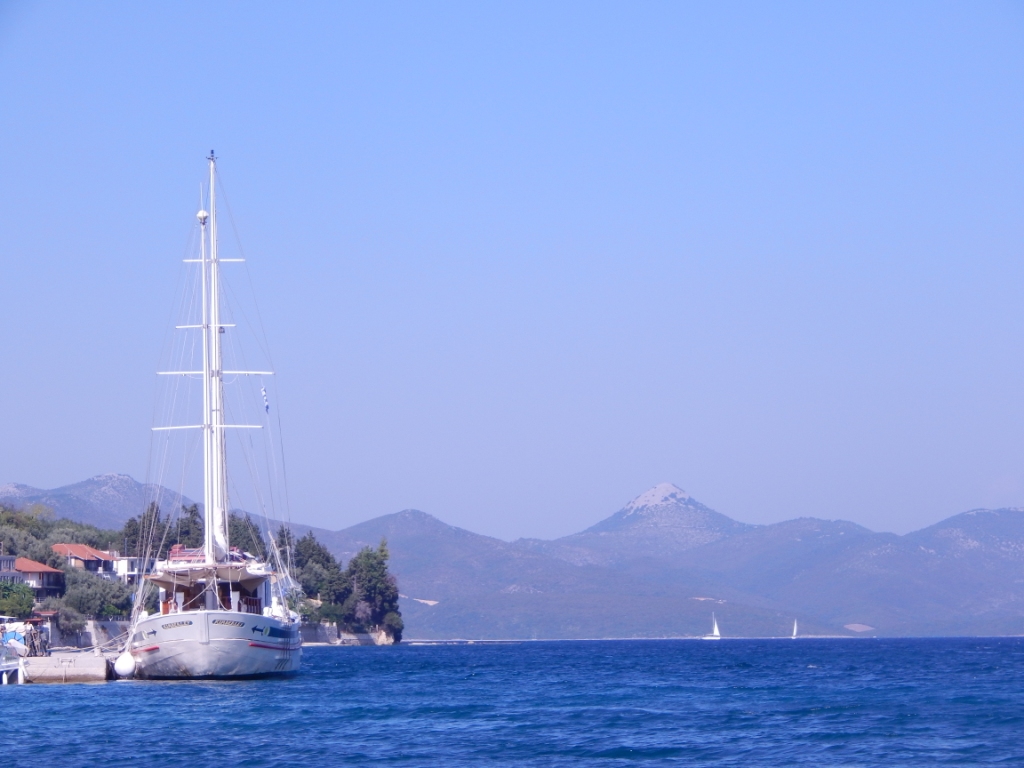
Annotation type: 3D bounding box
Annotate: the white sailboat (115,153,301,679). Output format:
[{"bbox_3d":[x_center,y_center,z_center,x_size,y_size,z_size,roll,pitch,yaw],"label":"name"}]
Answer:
[{"bbox_3d":[-12.191,1.093,159.424,6.800,21.800,25.500,0,-4,-2],"label":"white sailboat"}]

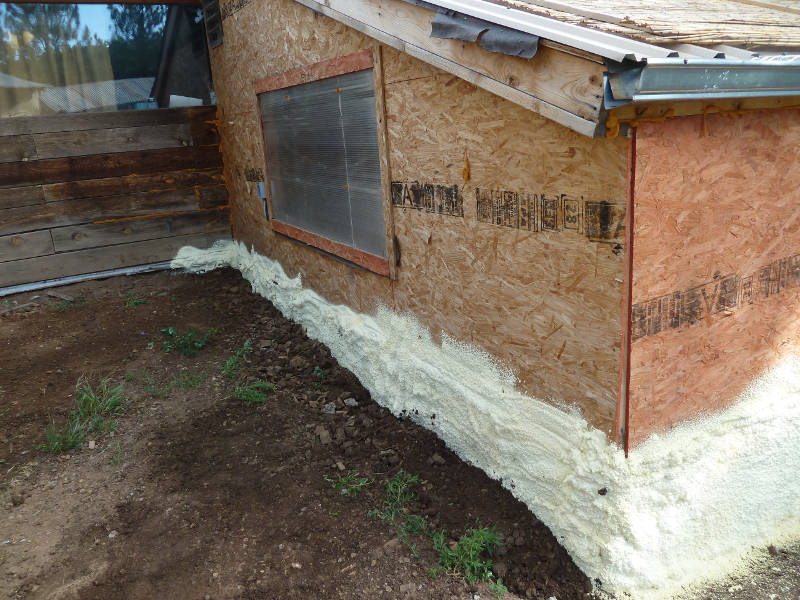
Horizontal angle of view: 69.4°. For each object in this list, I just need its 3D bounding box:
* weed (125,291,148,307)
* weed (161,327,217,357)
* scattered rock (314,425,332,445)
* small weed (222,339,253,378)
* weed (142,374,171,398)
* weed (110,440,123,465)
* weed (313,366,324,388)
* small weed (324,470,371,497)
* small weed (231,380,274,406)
[{"bbox_3d":[-1.978,-0.011,4.337,0.165,0.085,0.140,-3,17,0],"label":"weed"},{"bbox_3d":[-1.268,0.249,3.465,0.310,0.120,0.230,-3,17,0],"label":"weed"},{"bbox_3d":[-0.333,0.585,2.515,0.080,0.055,0.075,-3,17,0],"label":"scattered rock"},{"bbox_3d":[-0.905,0.326,3.220,0.155,0.120,0.260,-3,17,0],"label":"small weed"},{"bbox_3d":[-1.241,0.441,2.946,0.130,0.075,0.130,-3,17,0],"label":"weed"},{"bbox_3d":[-1.162,0.625,2.369,0.046,0.080,0.055,-3,17,0],"label":"weed"},{"bbox_3d":[-0.425,0.405,3.016,0.063,0.090,0.065,-3,17,0],"label":"weed"},{"bbox_3d":[-0.195,0.694,2.185,0.180,0.050,0.110,-3,17,0],"label":"small weed"},{"bbox_3d":[-0.733,0.465,2.871,0.210,0.070,0.160,-3,17,0],"label":"small weed"}]

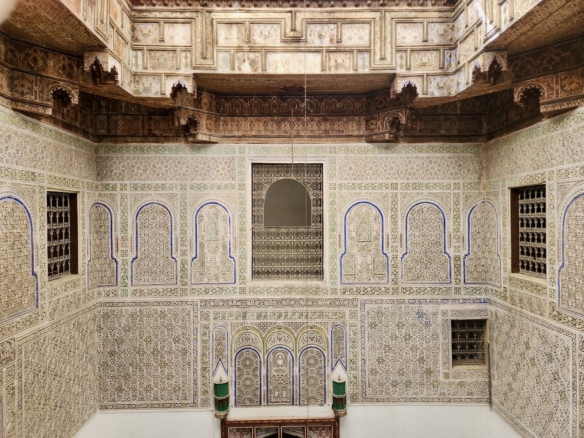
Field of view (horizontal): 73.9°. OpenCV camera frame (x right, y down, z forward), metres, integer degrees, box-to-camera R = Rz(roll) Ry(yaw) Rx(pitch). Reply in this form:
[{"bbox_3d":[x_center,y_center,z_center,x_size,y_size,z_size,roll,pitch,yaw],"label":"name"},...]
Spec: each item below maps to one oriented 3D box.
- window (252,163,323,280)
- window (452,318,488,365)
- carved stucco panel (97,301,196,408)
[{"bbox_3d":[-0.071,0.046,6.548,1.185,1.975,0.100,0,0,-1],"label":"window"},{"bbox_3d":[3.014,2.113,6.633,0.627,0.824,0.130,0,0,-1],"label":"window"},{"bbox_3d":[-2.406,2.255,6.445,1.648,1.785,0.050,0,0,-1],"label":"carved stucco panel"}]

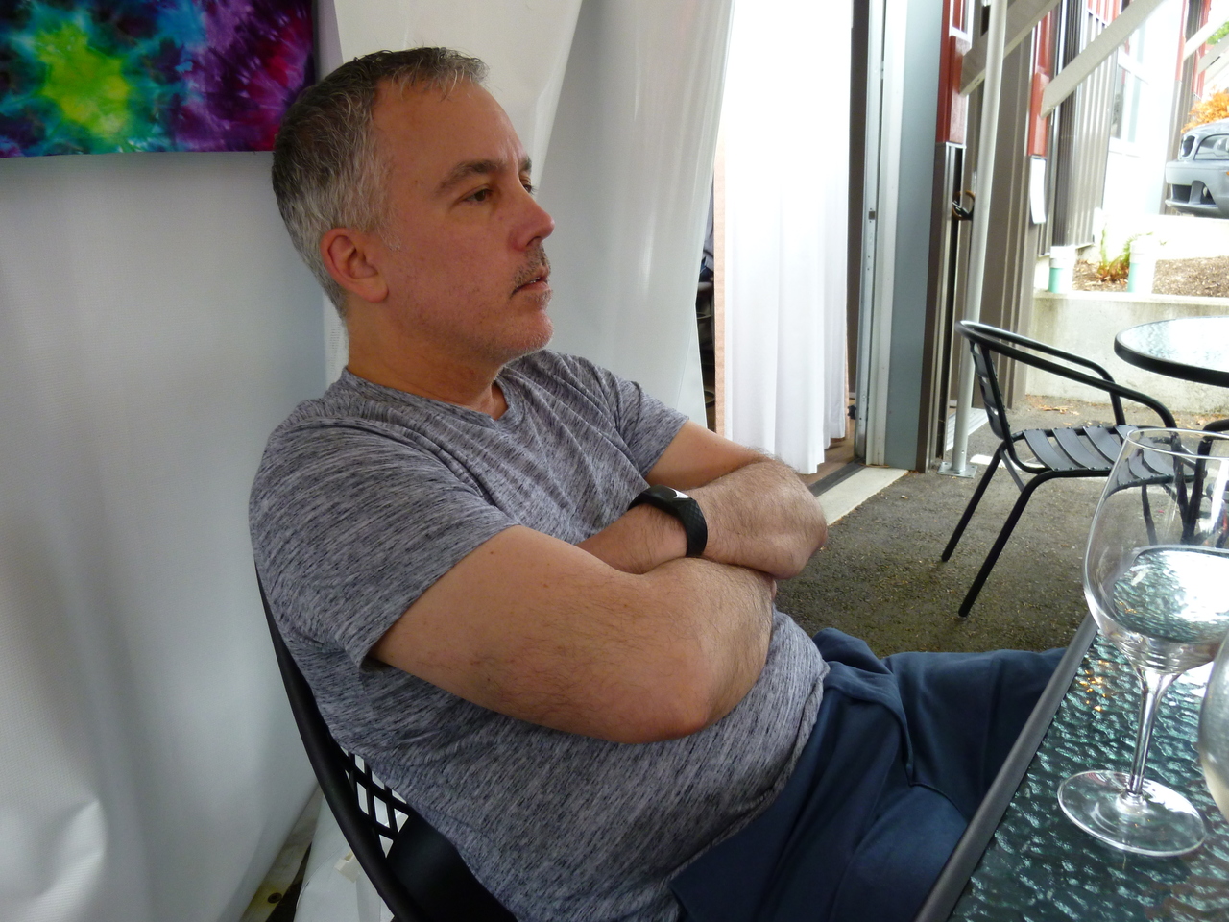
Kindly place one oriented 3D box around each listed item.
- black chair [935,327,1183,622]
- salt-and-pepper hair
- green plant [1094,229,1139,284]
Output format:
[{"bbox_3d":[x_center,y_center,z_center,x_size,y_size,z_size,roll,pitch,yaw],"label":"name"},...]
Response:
[{"bbox_3d":[1.214,0.015,2.416,0.600,0.745,0.540,3,15,14],"label":"black chair"},{"bbox_3d":[-0.175,-0.220,0.720,0.200,0.205,0.170,0,15,26],"label":"salt-and-pepper hair"},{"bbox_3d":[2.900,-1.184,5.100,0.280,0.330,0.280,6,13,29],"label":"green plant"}]

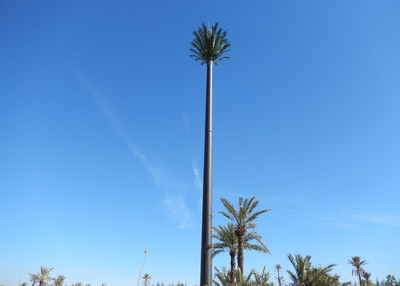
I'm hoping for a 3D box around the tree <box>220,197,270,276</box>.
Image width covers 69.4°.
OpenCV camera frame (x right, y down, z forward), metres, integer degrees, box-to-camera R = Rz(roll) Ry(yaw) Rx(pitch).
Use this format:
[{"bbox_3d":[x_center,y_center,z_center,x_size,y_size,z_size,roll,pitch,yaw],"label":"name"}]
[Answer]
[{"bbox_3d":[3.658,9.215,23.723,4.700,9.780,4.700,-3,-29,8],"label":"tree"}]

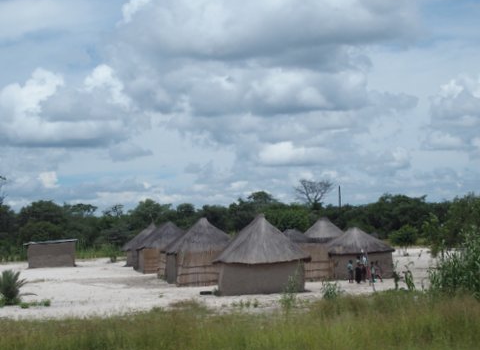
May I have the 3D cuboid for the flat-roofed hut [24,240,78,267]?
[{"bbox_3d":[-19.264,8.190,108.071,5.200,2.750,3.800,-1,-3,-10],"label":"flat-roofed hut"}]

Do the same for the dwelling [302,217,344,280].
[{"bbox_3d":[5.376,4.659,67.601,3.700,3.900,3.700,-2,-3,4],"label":"dwelling"}]

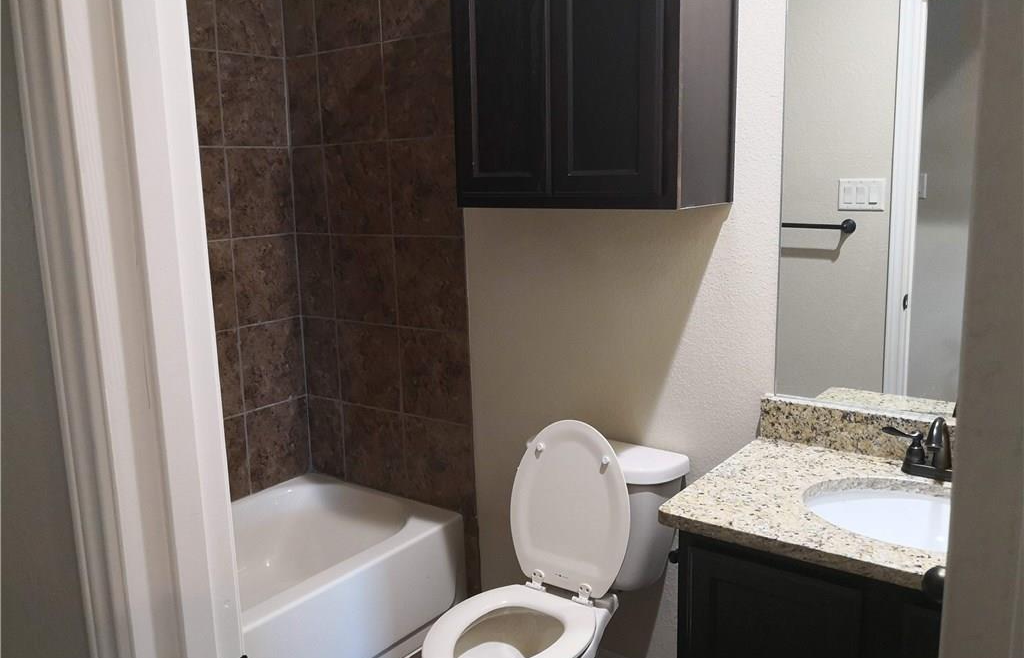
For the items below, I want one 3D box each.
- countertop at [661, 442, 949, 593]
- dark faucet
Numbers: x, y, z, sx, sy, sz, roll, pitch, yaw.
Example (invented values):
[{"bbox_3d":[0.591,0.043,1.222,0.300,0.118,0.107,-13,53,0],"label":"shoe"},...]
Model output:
[{"bbox_3d":[0.779,0.361,1.534,0.835,0.028,0.560,6,12,35],"label":"countertop"},{"bbox_3d":[0.888,0.255,1.656,0.235,0.134,0.155,6,12,35],"label":"dark faucet"}]

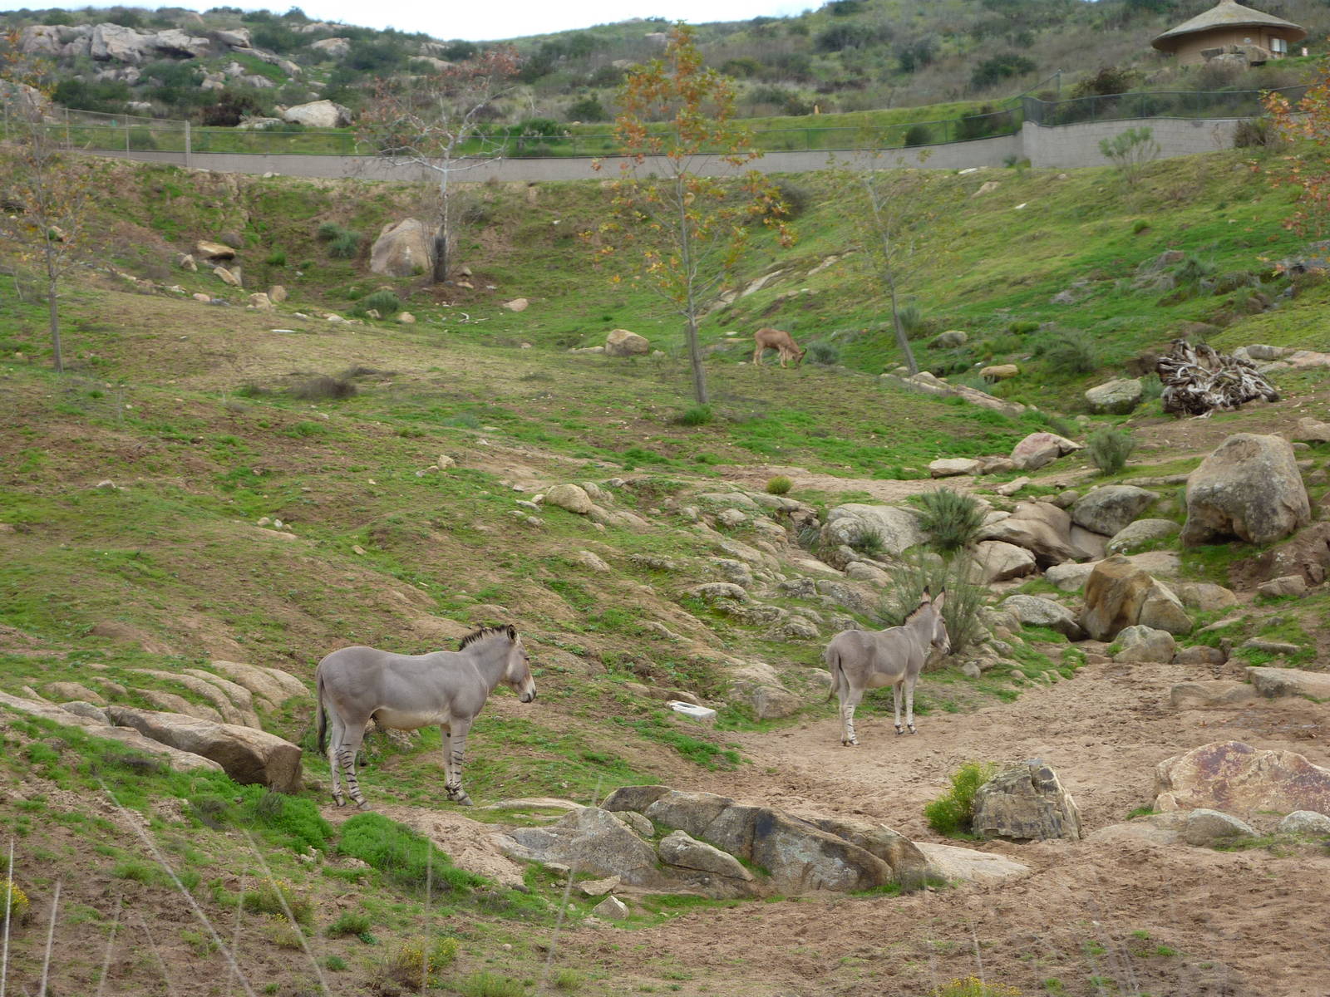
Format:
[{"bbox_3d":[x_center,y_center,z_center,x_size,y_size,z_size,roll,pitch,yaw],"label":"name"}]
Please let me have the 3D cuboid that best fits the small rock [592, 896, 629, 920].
[{"bbox_3d":[-0.399,2.991,23.300,0.273,0.149,0.220,0,2,0],"label":"small rock"}]

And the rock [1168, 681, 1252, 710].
[{"bbox_3d":[6.611,2.377,38.500,1.040,0.330,0.700,-1,0,0],"label":"rock"}]

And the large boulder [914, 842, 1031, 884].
[{"bbox_3d":[2.067,2.447,21.400,0.800,0.220,0.600,-3,-1,5],"label":"large boulder"}]

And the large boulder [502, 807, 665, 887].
[{"bbox_3d":[-0.678,2.838,26.000,1.380,0.600,0.950,-1,0,0],"label":"large boulder"}]

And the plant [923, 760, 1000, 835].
[{"bbox_3d":[2.294,2.330,24.700,0.570,0.570,0.500,0,-1,0],"label":"plant"}]

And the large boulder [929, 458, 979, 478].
[{"bbox_3d":[4.937,-0.524,54.500,0.880,0.340,0.600,-1,0,0],"label":"large boulder"}]

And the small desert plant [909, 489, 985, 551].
[{"bbox_3d":[4.273,0.323,48.300,1.150,0.950,1.100,-3,-1,5],"label":"small desert plant"}]

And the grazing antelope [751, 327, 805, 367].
[{"bbox_3d":[2.484,-3.271,69.000,1.170,0.850,0.360,-2,0,9],"label":"grazing antelope"}]

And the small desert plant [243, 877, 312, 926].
[{"bbox_3d":[-2.710,2.823,22.300,0.487,0.298,0.450,0,2,0],"label":"small desert plant"}]

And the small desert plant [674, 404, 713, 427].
[{"bbox_3d":[0.506,-1.507,57.500,0.684,0.366,0.600,-2,-4,1],"label":"small desert plant"}]

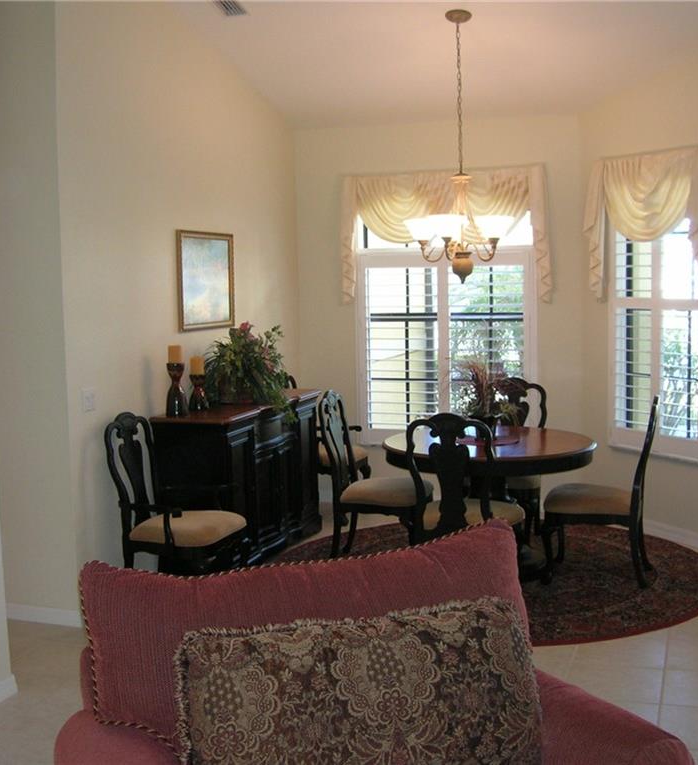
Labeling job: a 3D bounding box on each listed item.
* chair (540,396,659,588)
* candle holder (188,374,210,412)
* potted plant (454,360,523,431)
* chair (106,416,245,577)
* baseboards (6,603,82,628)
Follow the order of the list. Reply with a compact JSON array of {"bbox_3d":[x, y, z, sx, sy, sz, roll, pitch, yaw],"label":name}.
[{"bbox_3d":[1.438,0.591,5.712,0.605,1.040,0.510,1,6,21],"label":"chair"},{"bbox_3d":[-0.903,0.059,6.001,0.123,0.213,0.123,-1,6,0],"label":"candle holder"},{"bbox_3d":[0.823,0.097,5.904,0.390,0.476,0.370,-1,6,0],"label":"potted plant"},{"bbox_3d":[-0.848,0.682,5.059,0.630,1.060,0.610,1,6,20],"label":"chair"},{"bbox_3d":[-1.550,1.171,5.067,0.480,0.082,0.016,1,6,20],"label":"baseboards"}]

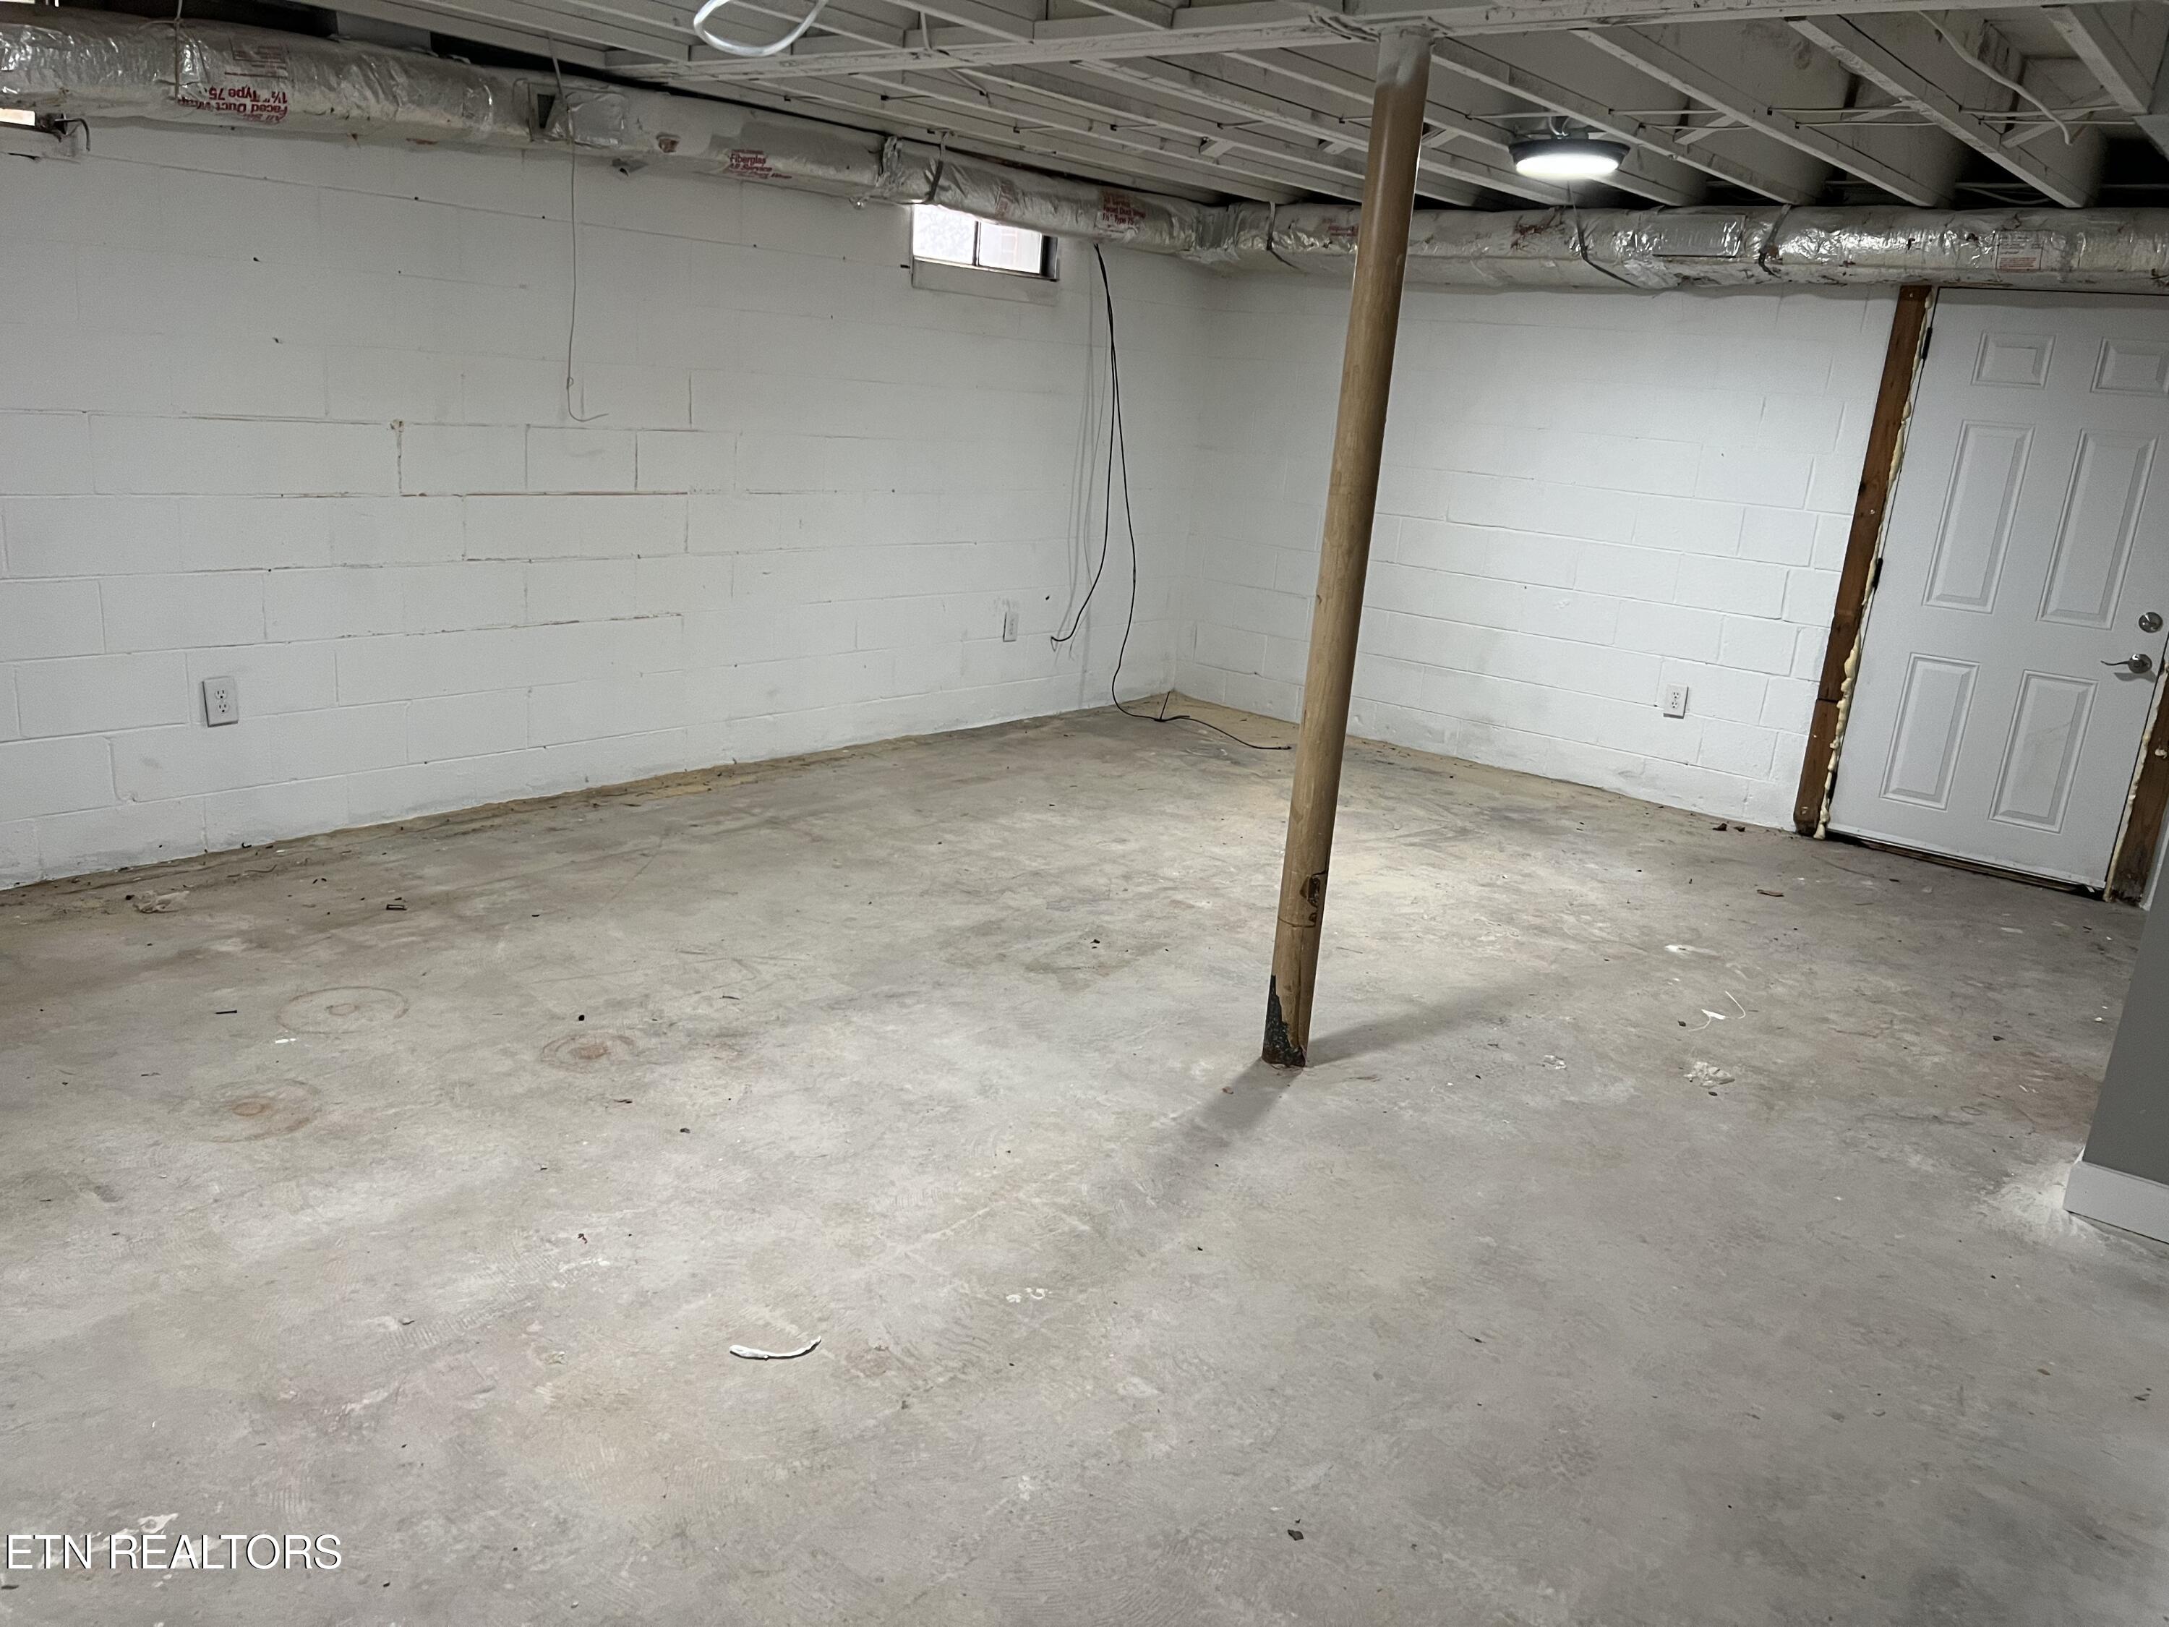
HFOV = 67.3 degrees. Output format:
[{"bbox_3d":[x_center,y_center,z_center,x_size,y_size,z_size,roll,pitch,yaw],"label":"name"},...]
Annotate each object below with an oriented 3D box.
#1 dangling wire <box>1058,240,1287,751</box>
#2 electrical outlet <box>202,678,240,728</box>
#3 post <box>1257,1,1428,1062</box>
[{"bbox_3d":[0.453,-1.319,6.853,0.980,1.990,0.700,16,19,37],"label":"dangling wire"},{"bbox_3d":[-2.366,-0.306,4.468,0.014,0.127,0.081,16,19,37],"label":"electrical outlet"},{"bbox_3d":[0.540,-0.472,3.421,0.100,2.150,0.100,16,19,37],"label":"post"}]

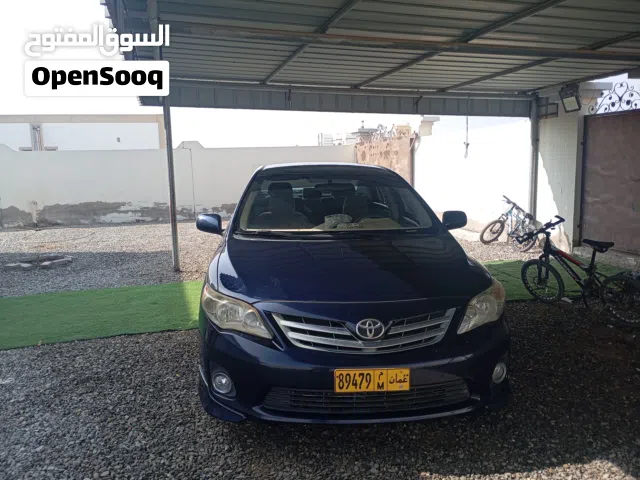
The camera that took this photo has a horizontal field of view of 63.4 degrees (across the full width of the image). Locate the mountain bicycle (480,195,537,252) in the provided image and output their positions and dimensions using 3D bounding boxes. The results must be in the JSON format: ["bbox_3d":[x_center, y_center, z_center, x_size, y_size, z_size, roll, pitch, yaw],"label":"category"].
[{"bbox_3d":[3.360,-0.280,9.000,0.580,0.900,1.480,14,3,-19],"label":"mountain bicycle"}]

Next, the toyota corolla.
[{"bbox_3d":[0.045,0.066,4.560,1.800,1.465,4.540,-1,8,-5],"label":"toyota corolla"}]

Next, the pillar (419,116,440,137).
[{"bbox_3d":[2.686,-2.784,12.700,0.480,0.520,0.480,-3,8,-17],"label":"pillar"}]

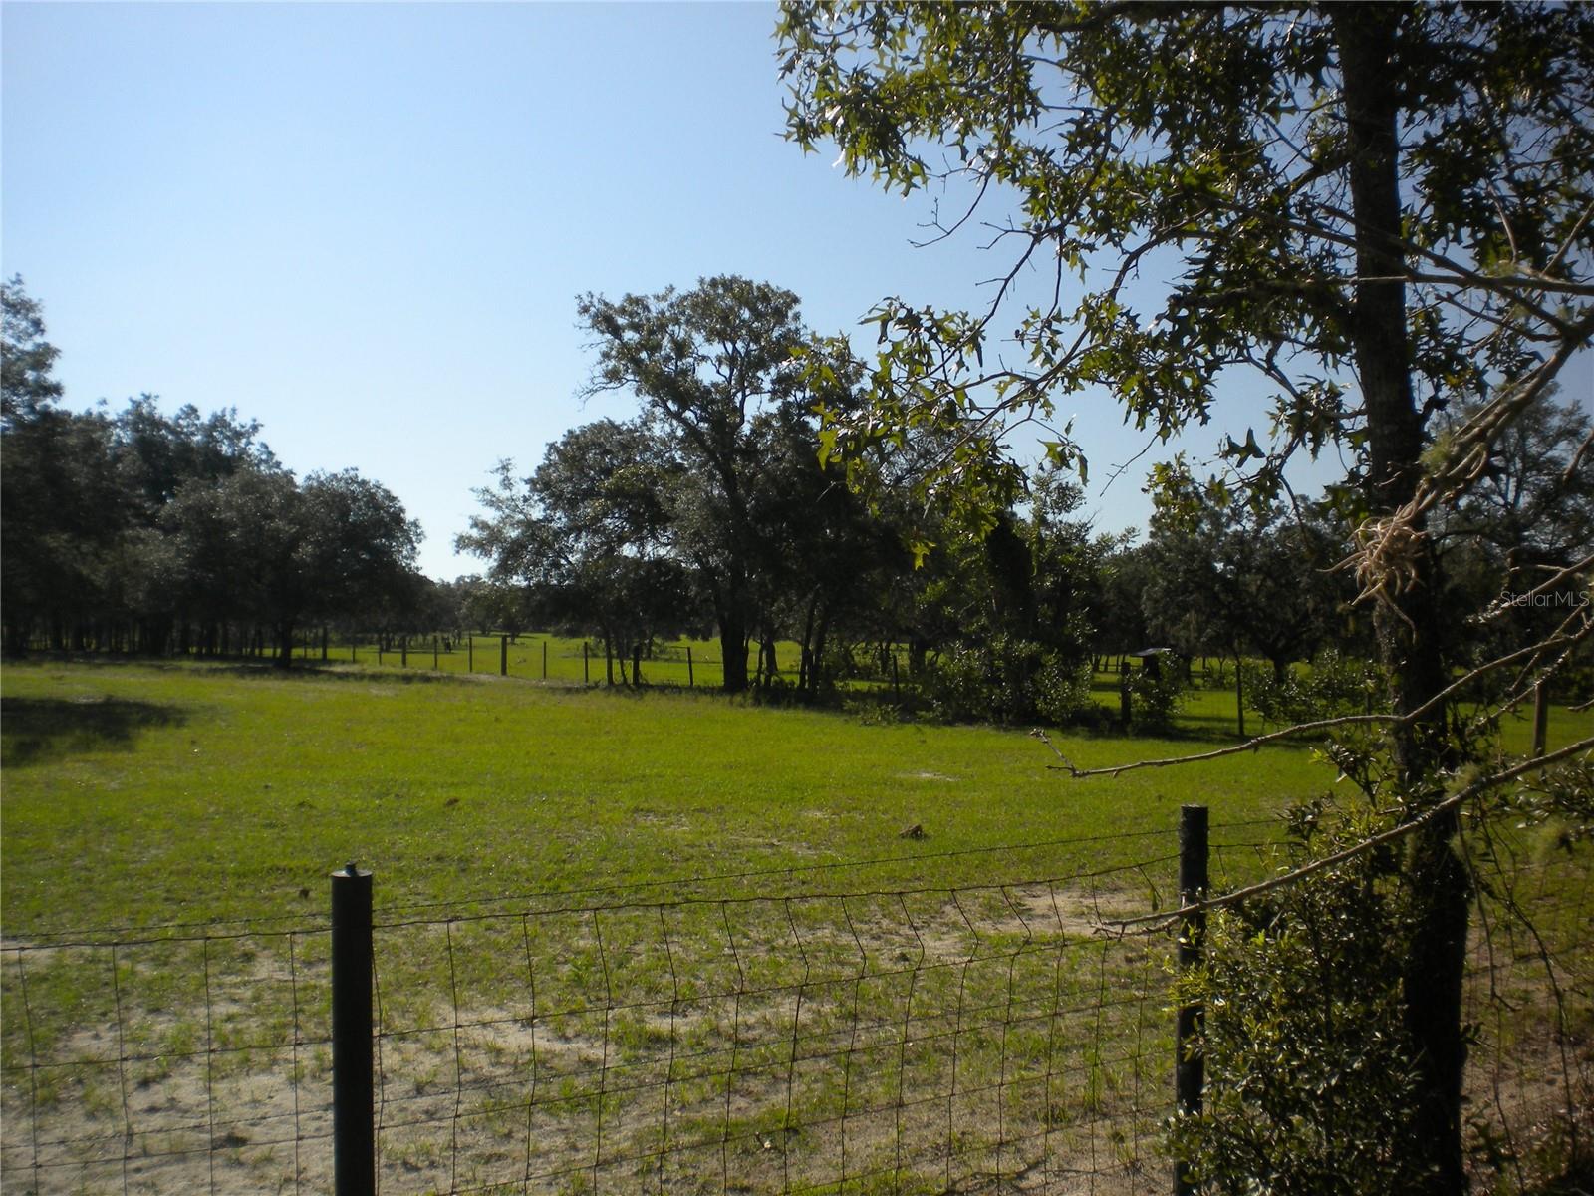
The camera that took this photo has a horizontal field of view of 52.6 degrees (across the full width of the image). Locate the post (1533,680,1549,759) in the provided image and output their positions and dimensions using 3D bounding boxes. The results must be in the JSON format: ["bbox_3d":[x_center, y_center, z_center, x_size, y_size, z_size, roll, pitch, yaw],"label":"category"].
[{"bbox_3d":[10.530,1.730,22.800,0.140,1.160,0.140,0,-1,0],"label":"post"}]

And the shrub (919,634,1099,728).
[{"bbox_3d":[4.050,1.560,30.800,3.250,1.650,2.500,0,-1,8],"label":"shrub"}]

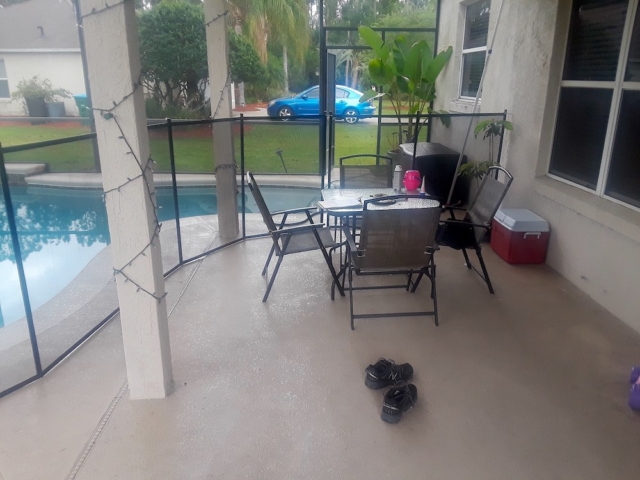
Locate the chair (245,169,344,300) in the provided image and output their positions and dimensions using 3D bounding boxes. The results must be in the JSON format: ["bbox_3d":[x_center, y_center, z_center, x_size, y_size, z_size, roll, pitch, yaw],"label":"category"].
[{"bbox_3d":[-0.184,-0.075,3.974,0.690,0.920,0.575,-2,18,-8],"label":"chair"}]

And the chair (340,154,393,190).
[{"bbox_3d":[0.440,-0.241,4.487,0.575,0.920,0.690,-1,18,-3],"label":"chair"}]

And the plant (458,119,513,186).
[{"bbox_3d":[1.600,-0.647,5.045,0.470,1.050,0.470,0,18,0],"label":"plant"}]

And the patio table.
[{"bbox_3d":[0.446,0.034,3.978,0.840,0.710,0.790,-1,18,-3],"label":"patio table"}]

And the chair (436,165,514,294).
[{"bbox_3d":[1.055,-0.110,4.082,0.690,0.920,0.575,0,18,1],"label":"chair"}]

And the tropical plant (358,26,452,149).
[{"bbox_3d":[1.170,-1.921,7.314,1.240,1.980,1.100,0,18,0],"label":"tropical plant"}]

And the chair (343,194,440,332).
[{"bbox_3d":[0.479,0.063,3.546,0.575,0.920,0.690,-2,18,-5],"label":"chair"}]

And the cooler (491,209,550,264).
[{"bbox_3d":[1.807,-0.036,4.723,0.335,0.385,0.530,-1,18,-2],"label":"cooler"}]

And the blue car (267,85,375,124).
[{"bbox_3d":[0.070,-5.651,21.399,4.500,1.460,1.760,2,18,7],"label":"blue car"}]

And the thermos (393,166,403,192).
[{"bbox_3d":[0.612,-0.493,4.097,0.066,0.225,0.066,0,18,0],"label":"thermos"}]

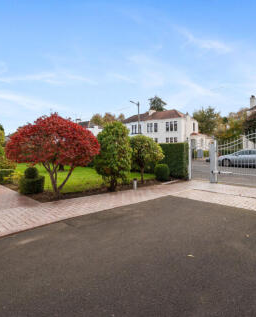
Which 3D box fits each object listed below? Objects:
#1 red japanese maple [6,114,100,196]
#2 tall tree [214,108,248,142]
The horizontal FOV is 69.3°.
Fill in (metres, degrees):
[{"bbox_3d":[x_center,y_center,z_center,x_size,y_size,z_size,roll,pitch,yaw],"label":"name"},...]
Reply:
[{"bbox_3d":[-2.120,-0.100,5.550,2.600,2.420,2.550,-1,0,-21],"label":"red japanese maple"},{"bbox_3d":[19.581,-5.203,35.000,6.300,8.400,5.800,0,3,0],"label":"tall tree"}]

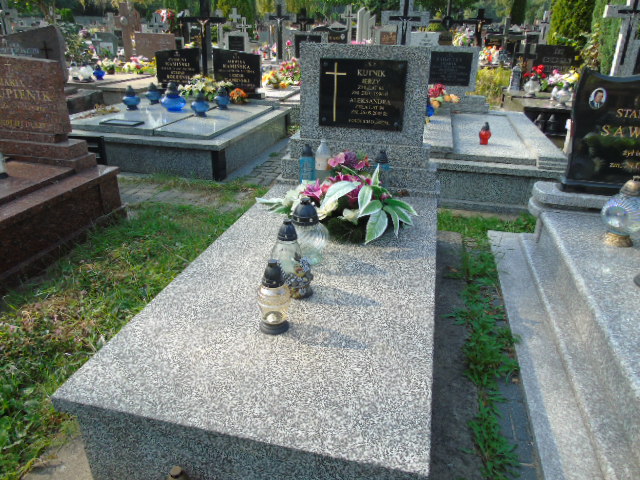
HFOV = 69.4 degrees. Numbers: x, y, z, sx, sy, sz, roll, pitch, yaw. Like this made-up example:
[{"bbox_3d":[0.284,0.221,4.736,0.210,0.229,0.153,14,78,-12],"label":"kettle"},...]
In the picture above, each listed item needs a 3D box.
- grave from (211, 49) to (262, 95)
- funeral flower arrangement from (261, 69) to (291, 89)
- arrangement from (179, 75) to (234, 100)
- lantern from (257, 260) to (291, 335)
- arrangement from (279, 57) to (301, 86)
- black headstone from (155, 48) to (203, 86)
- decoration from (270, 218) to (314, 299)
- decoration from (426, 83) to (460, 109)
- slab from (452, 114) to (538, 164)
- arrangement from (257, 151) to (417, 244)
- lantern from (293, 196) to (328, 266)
[{"bbox_3d":[-1.158,-2.358,6.450,0.700,0.580,0.100,8,26,17],"label":"grave"},{"bbox_3d":[-0.744,-2.760,7.900,0.460,0.340,0.350,6,25,12],"label":"funeral flower arrangement"},{"bbox_3d":[-1.510,-2.016,6.150,0.720,0.350,0.380,6,25,12],"label":"arrangement"},{"bbox_3d":[-0.151,0.178,1.501,0.109,0.250,0.109,0,24,0],"label":"lantern"},{"bbox_3d":[-0.514,-2.981,8.200,0.460,0.520,0.380,6,25,12],"label":"arrangement"},{"bbox_3d":[-2.051,-2.501,6.700,0.680,0.560,0.100,3,25,6],"label":"black headstone"},{"bbox_3d":[-0.105,0.059,1.718,0.165,0.288,0.150,-5,25,-10],"label":"decoration"},{"bbox_3d":[1.477,-1.711,5.550,0.420,0.340,0.320,6,25,12],"label":"decoration"},{"bbox_3d":[1.663,-1.059,4.677,0.640,0.060,2.030,7,25,14],"label":"slab"},{"bbox_3d":[0.097,-0.228,2.350,0.780,0.290,0.480,6,25,12],"label":"arrangement"},{"bbox_3d":[-0.043,-0.043,1.962,0.162,0.272,0.162,0,24,0],"label":"lantern"}]

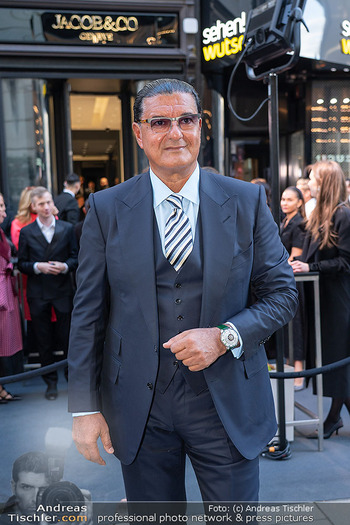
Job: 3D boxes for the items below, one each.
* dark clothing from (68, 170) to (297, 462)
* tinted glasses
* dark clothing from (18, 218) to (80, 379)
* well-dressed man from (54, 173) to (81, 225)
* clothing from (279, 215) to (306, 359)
[{"bbox_3d":[0.035,0.460,1.480,0.630,1.450,0.390,-2,5,0],"label":"dark clothing"},{"bbox_3d":[-0.022,-0.377,1.415,0.147,0.046,0.145,-8,11,-18],"label":"tinted glasses"},{"bbox_3d":[-1.050,0.315,4.380,0.530,1.390,0.330,-3,5,-14],"label":"dark clothing"},{"bbox_3d":[-1.180,-0.060,5.750,0.520,1.780,0.360,1,5,27],"label":"well-dressed man"},{"bbox_3d":[0.965,0.200,4.360,0.420,1.250,0.300,3,6,43],"label":"clothing"}]

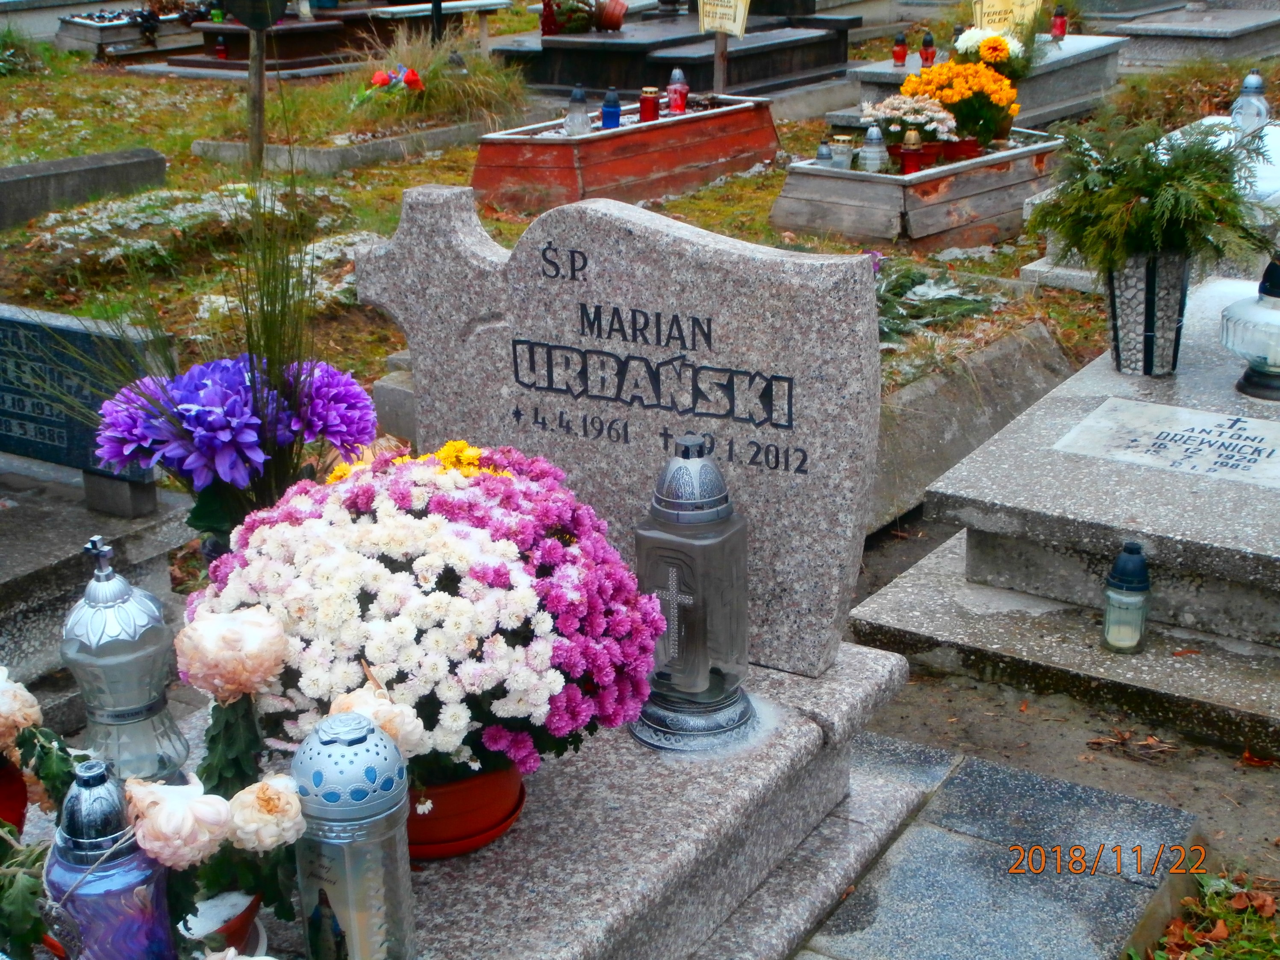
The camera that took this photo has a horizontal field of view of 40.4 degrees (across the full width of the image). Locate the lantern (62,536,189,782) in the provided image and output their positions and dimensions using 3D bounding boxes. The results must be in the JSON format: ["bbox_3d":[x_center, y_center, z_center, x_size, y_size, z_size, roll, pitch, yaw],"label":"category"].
[{"bbox_3d":[-0.740,0.255,2.478,0.158,0.355,0.158,10,23,30],"label":"lantern"}]

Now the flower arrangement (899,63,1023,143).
[{"bbox_3d":[1.386,-1.603,7.432,0.480,0.400,0.460,-2,20,1],"label":"flower arrangement"}]

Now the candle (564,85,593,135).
[{"bbox_3d":[-0.268,-1.589,7.461,0.119,0.214,0.119,-2,20,-2],"label":"candle"}]

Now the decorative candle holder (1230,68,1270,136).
[{"bbox_3d":[2.225,-1.358,6.317,0.137,0.268,0.130,5,21,18],"label":"decorative candle holder"}]

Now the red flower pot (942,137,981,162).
[{"bbox_3d":[1.275,-1.323,6.882,0.160,0.100,0.160,2,20,10],"label":"red flower pot"}]

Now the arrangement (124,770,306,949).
[{"bbox_3d":[-0.494,0.458,2.053,0.207,0.251,0.197,10,23,30],"label":"arrangement"}]

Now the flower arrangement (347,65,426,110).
[{"bbox_3d":[-1.346,-2.077,9.173,0.420,0.230,0.240,-4,20,-7],"label":"flower arrangement"}]

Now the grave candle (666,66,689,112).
[{"bbox_3d":[0.176,-1.794,8.013,0.101,0.202,0.101,-1,20,1],"label":"grave candle"}]

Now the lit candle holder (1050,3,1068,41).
[{"bbox_3d":[2.303,-2.511,9.539,0.082,0.188,0.082,3,21,13],"label":"lit candle holder"}]

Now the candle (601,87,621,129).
[{"bbox_3d":[-0.127,-1.621,7.592,0.082,0.178,0.082,-2,20,-1],"label":"candle"}]

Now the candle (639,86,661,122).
[{"bbox_3d":[0.048,-1.819,8.403,0.086,0.185,0.086,14,25,37],"label":"candle"}]

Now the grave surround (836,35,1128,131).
[{"bbox_3d":[2.054,-2.295,10.075,1.000,0.370,2.030,14,25,36],"label":"grave surround"}]

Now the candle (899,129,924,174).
[{"bbox_3d":[1.103,-1.336,7.042,0.084,0.205,0.084,-2,20,1],"label":"candle"}]

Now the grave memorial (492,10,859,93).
[{"bbox_3d":[0.370,-2.813,11.317,1.480,0.360,2.000,13,25,35],"label":"grave memorial"}]

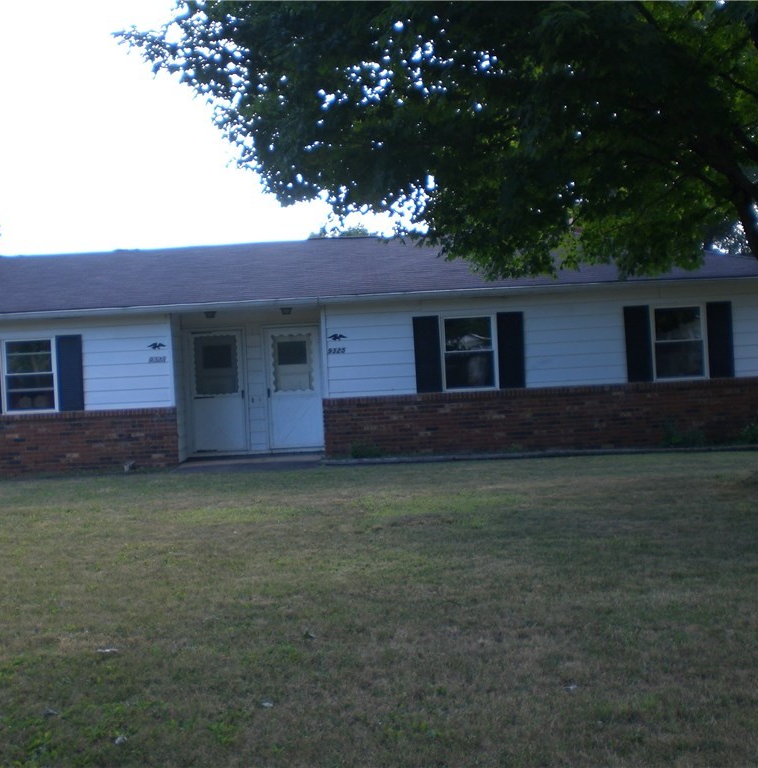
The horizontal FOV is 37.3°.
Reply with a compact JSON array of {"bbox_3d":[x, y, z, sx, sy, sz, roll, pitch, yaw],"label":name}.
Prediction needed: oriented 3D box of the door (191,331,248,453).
[{"bbox_3d":[-2.650,0.128,18.700,0.860,2.020,0.070,-3,0,0],"label":"door"}]

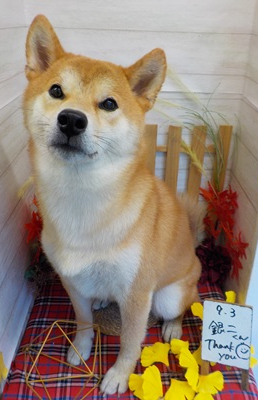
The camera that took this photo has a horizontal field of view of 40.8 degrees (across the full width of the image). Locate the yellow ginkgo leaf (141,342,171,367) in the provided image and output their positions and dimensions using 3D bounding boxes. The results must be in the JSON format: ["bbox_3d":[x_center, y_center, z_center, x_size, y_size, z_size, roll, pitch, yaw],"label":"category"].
[{"bbox_3d":[0.049,0.287,0.643,0.050,0.018,0.043,2,26,0],"label":"yellow ginkgo leaf"}]

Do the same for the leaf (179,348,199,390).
[{"bbox_3d":[0.107,0.297,0.606,0.027,0.022,0.066,-2,26,-8],"label":"leaf"}]

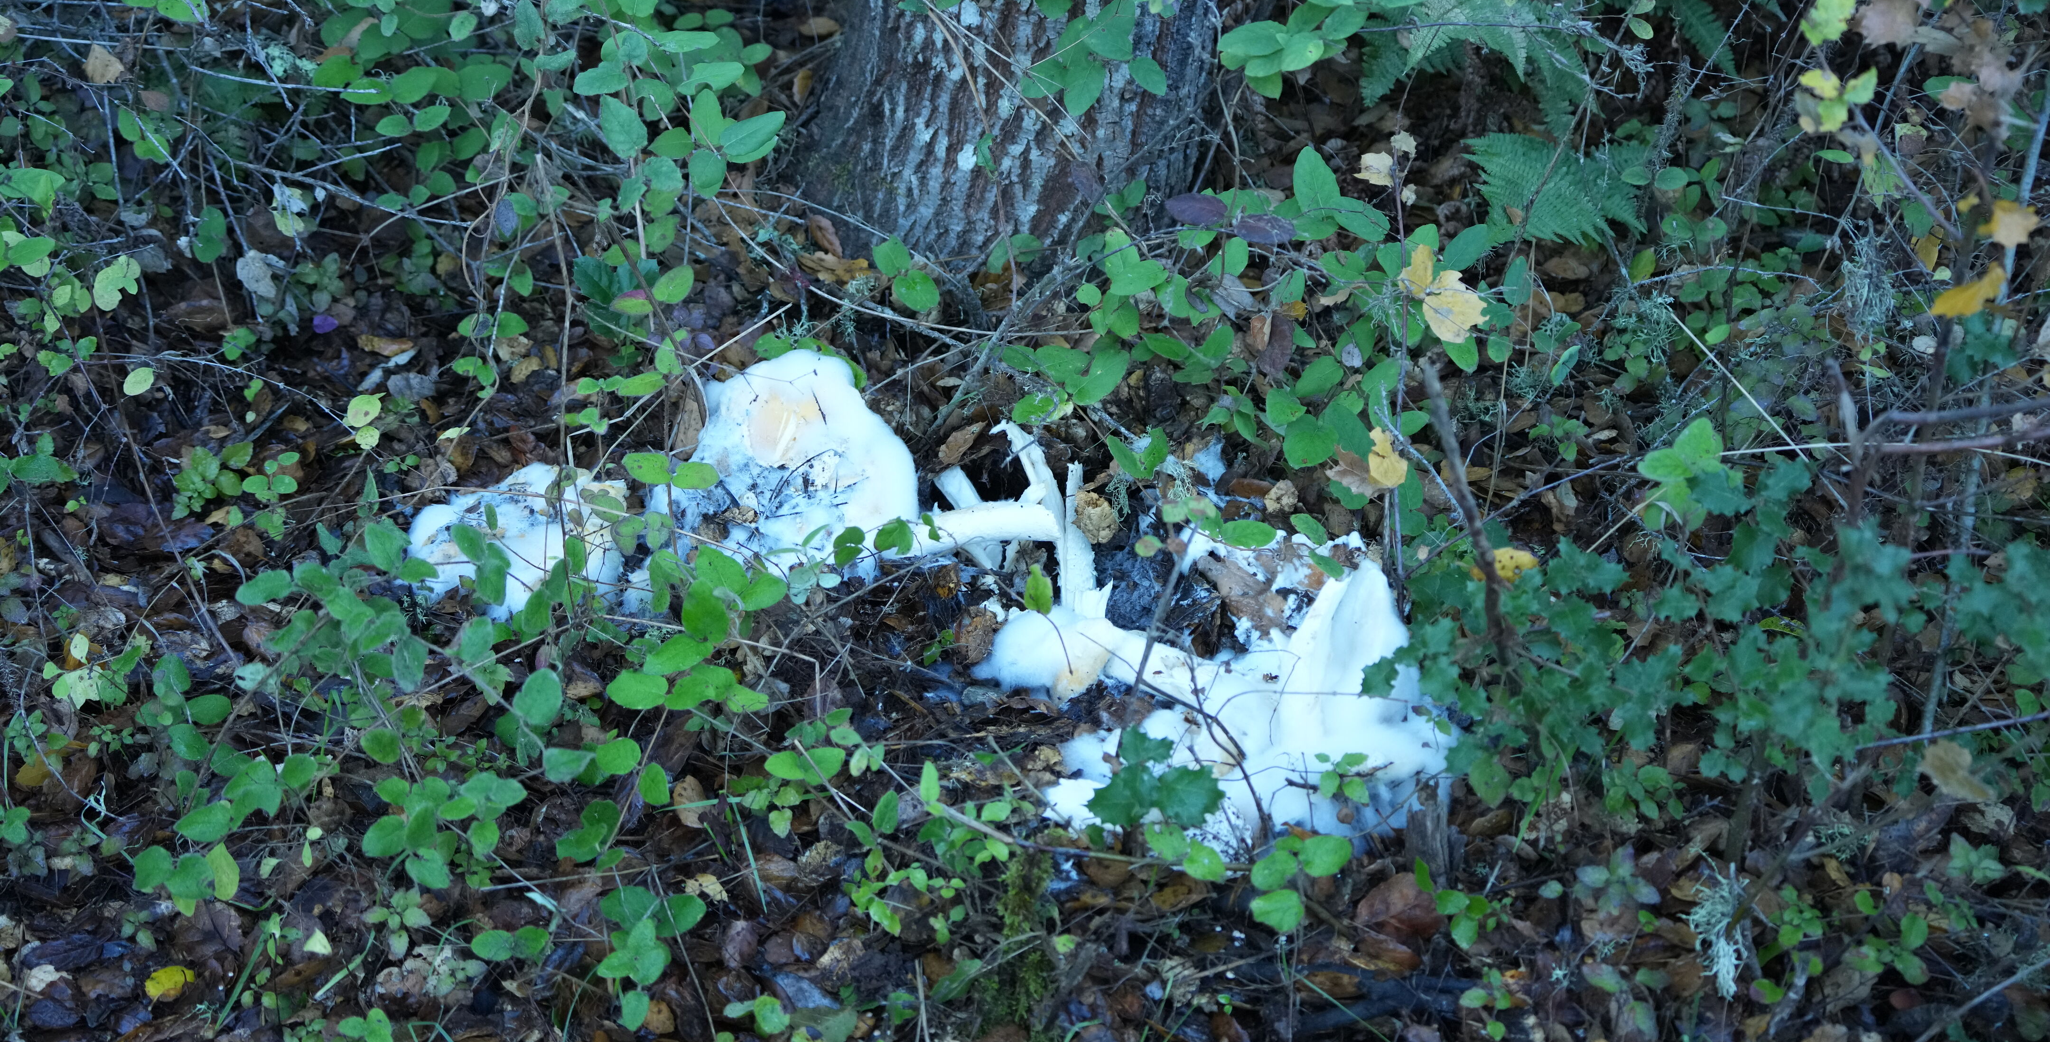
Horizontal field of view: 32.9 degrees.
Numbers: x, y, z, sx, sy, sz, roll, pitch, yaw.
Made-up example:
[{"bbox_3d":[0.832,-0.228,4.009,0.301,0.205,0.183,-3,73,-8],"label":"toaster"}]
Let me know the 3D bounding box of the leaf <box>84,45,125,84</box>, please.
[{"bbox_3d":[-0.795,-0.394,3.000,0.032,0.010,0.041,-13,64,-6],"label":"leaf"}]

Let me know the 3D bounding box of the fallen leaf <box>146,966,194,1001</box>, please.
[{"bbox_3d":[-0.615,0.332,2.502,0.034,0.010,0.034,-12,37,-17],"label":"fallen leaf"}]

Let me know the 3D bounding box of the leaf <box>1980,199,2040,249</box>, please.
[{"bbox_3d":[0.723,-0.218,2.550,0.043,0.018,0.040,-7,65,9],"label":"leaf"}]

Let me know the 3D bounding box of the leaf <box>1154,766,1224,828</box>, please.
[{"bbox_3d":[0.110,0.185,2.330,0.046,0.010,0.045,6,63,3],"label":"leaf"}]

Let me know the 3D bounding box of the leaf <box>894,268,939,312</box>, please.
[{"bbox_3d":[-0.097,-0.207,3.120,0.041,0.010,0.054,-16,51,-14],"label":"leaf"}]

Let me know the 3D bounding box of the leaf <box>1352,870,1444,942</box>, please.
[{"bbox_3d":[0.254,0.262,2.360,0.063,0.018,0.053,-10,54,-14],"label":"leaf"}]

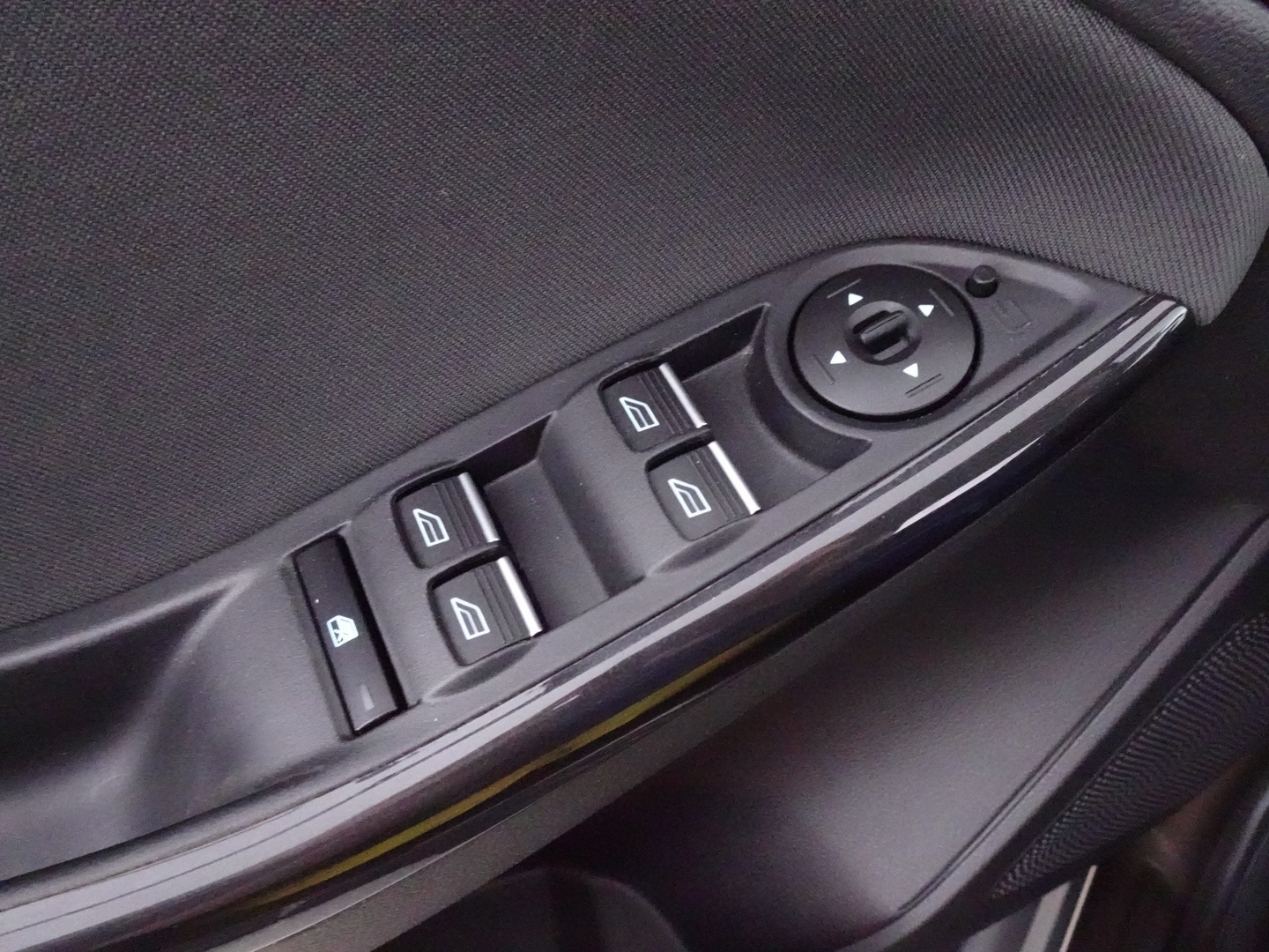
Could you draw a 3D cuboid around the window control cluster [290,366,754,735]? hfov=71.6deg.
[{"bbox_3d":[-0.027,0.016,0.220,0.107,0.016,0.049,-29,65,-3],"label":"window control cluster"}]

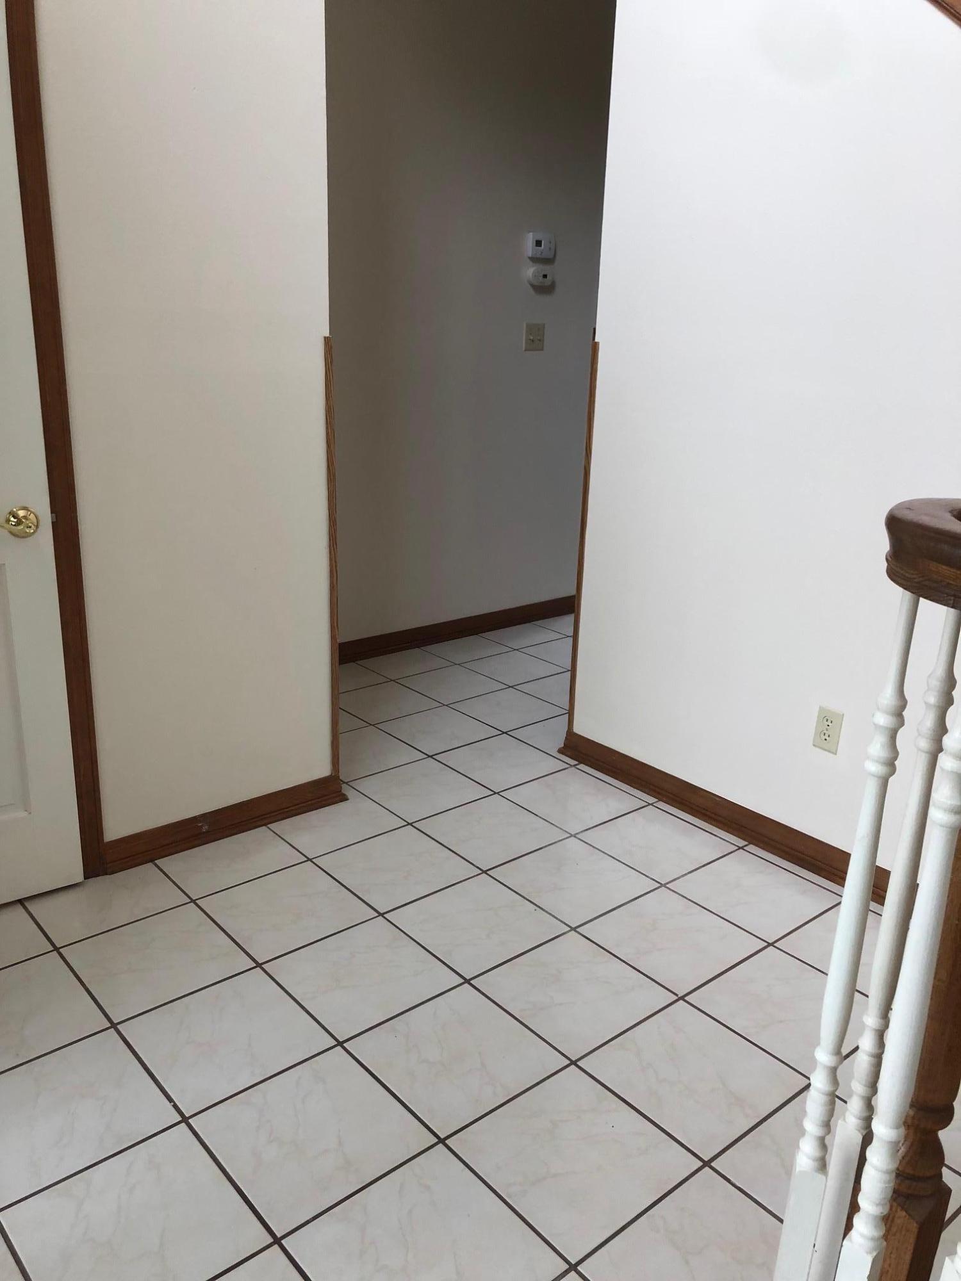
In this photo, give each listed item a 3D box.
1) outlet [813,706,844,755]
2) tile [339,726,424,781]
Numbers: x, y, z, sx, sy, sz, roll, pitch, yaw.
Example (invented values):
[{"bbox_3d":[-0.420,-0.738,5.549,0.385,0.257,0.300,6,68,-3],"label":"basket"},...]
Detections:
[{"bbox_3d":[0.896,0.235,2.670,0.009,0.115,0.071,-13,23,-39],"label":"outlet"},{"bbox_3d":[-0.397,0.374,3.410,0.320,0.010,0.320,-13,23,-39],"label":"tile"}]

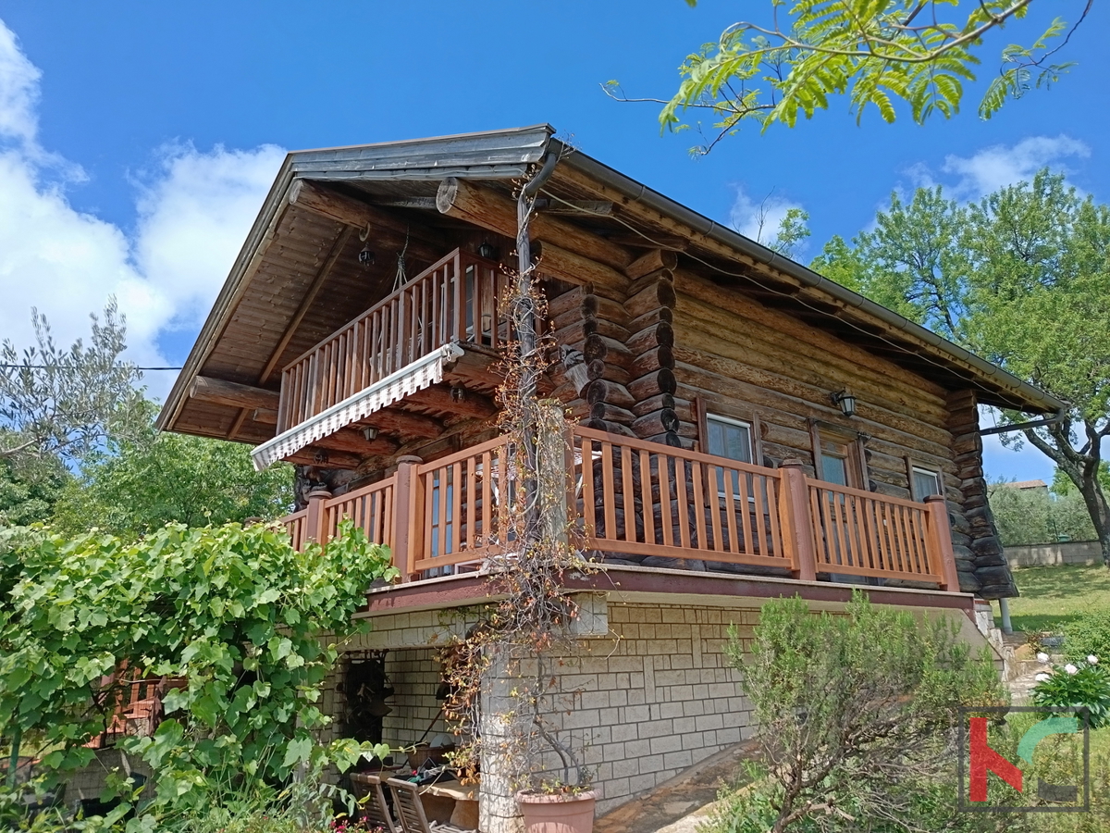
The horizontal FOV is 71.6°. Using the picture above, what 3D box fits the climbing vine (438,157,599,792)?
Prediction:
[{"bbox_3d":[-0.231,0.272,5.302,0.679,4.159,0.737,13,-22,-38],"label":"climbing vine"}]

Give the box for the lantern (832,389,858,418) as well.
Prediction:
[{"bbox_3d":[3.671,-0.159,9.773,0.180,0.340,0.280,13,-22,-38],"label":"lantern"}]

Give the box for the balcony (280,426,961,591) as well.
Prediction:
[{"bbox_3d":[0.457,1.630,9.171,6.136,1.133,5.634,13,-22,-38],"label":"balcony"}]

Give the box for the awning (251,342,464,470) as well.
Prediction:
[{"bbox_3d":[-2.624,0.077,9.256,0.324,0.425,5.104,13,-22,-38],"label":"awning"}]

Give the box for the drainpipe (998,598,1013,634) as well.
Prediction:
[{"bbox_3d":[6.631,2.927,11.335,0.130,0.540,0.130,13,-22,-38],"label":"drainpipe"}]

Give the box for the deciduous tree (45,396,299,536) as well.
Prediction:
[{"bbox_3d":[-8.076,3.285,15.252,5.800,7.600,5.600,8,-19,-26],"label":"deciduous tree"}]

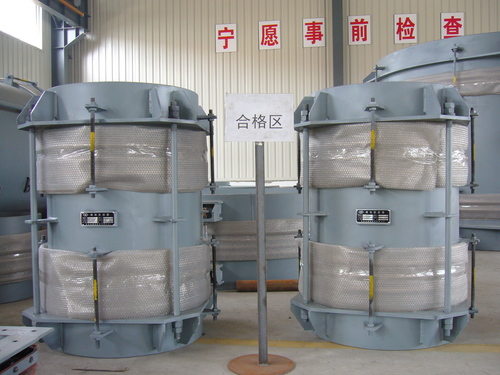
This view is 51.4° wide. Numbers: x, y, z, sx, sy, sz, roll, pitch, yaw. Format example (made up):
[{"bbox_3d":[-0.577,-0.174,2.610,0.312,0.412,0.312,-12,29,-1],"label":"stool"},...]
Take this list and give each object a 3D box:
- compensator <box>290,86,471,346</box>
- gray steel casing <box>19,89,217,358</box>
[{"bbox_3d":[0.727,0.133,2.888,0.944,1.287,0.944,0,1,19],"label":"compensator"},{"bbox_3d":[-0.667,0.148,2.825,0.944,1.287,0.944,0,1,4],"label":"gray steel casing"}]

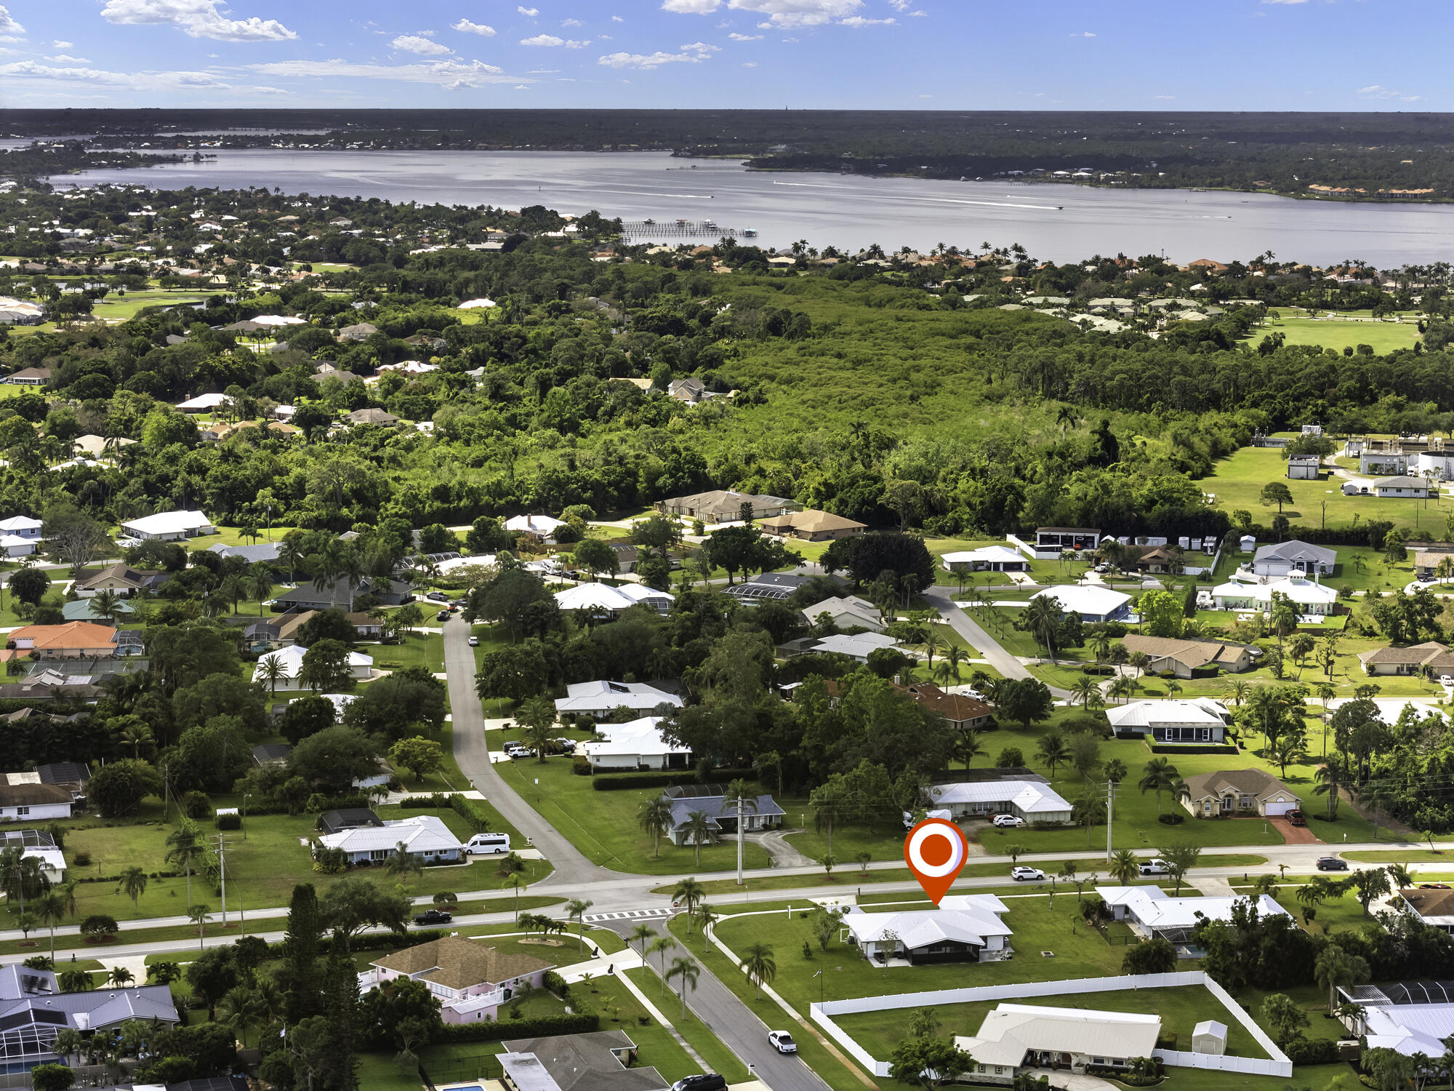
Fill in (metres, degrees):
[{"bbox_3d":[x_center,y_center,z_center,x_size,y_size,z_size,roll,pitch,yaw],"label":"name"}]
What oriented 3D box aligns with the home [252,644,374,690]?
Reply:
[{"bbox_3d":[-82.220,23.997,587.800,22.743,5.300,23.149,-1,9,-8],"label":"home"}]

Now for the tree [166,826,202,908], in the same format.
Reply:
[{"bbox_3d":[-76.847,45.582,415.337,5.000,11.880,5.000,0,9,0],"label":"tree"}]

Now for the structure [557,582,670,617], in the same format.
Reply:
[{"bbox_3d":[-24.590,11.730,652.810,26.610,6.800,20.880,-1,9,-7],"label":"structure"}]

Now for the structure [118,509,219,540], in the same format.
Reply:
[{"bbox_3d":[-143.860,-4.960,763.920,20.000,5.500,21.000,-6,10,-34],"label":"structure"}]

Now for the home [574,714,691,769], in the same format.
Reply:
[{"bbox_3d":[-16.160,33.730,514.440,18.010,5.300,24.600,-1,9,-6],"label":"home"}]

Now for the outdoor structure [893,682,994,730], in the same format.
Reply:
[{"bbox_3d":[39.029,29.663,551.463,14.722,5.600,24.773,-8,12,-44],"label":"outdoor structure"}]

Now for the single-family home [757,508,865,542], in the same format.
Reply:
[{"bbox_3d":[23.060,-5.880,783.718,19.342,5.500,21.933,-7,11,-38],"label":"single-family home"}]

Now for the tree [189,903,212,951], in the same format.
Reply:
[{"bbox_3d":[-70.644,51.319,395.598,3.300,6.540,3.300,0,9,0],"label":"tree"}]

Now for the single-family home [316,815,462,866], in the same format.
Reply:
[{"bbox_3d":[-52.249,44.953,453.322,20.090,4.700,19.363,-3,9,-17],"label":"single-family home"}]

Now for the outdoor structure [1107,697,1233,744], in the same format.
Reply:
[{"bbox_3d":[80.500,30.880,534.300,22.640,5.400,18.590,1,9,2],"label":"outdoor structure"}]

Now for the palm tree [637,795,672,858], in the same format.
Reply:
[{"bbox_3d":[-10.940,42.590,444.170,5.200,9.100,5.200,0,9,0],"label":"palm tree"}]

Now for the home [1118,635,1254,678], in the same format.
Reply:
[{"bbox_3d":[89.959,22.107,594.737,27.500,4.900,24.000,5,10,28],"label":"home"}]

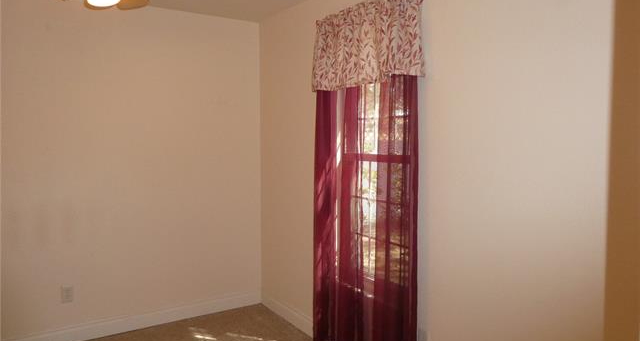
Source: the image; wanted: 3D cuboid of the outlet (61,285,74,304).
[{"bbox_3d":[-1.771,0.868,3.112,0.073,0.116,0.012,-3,5,-33],"label":"outlet"}]

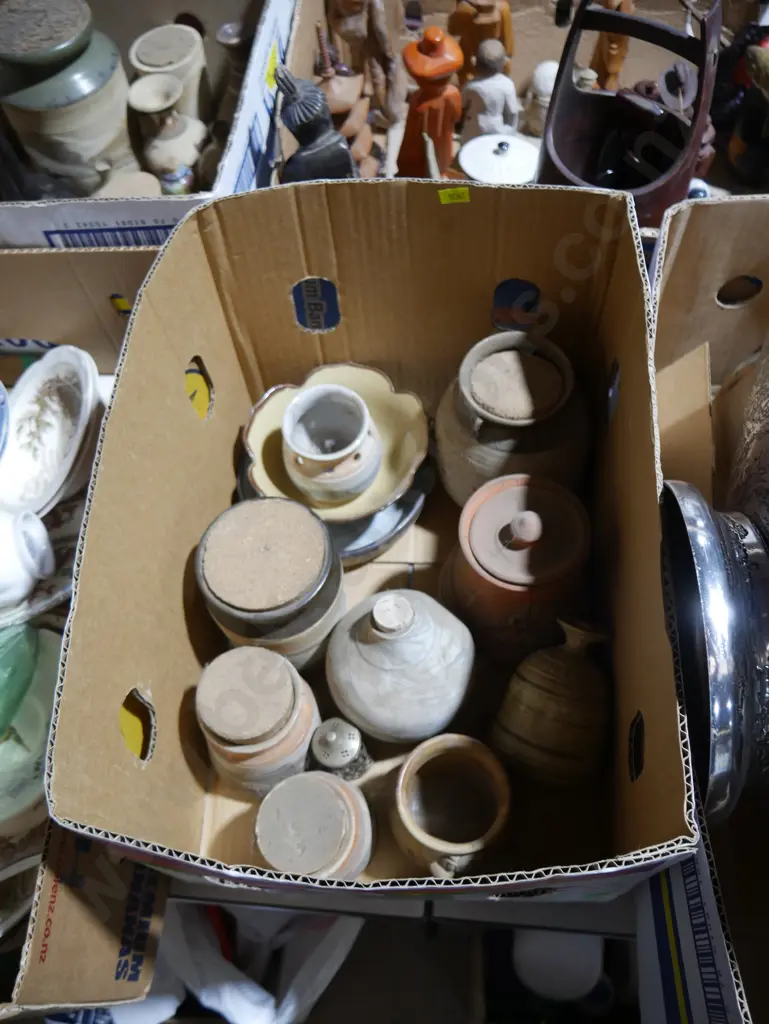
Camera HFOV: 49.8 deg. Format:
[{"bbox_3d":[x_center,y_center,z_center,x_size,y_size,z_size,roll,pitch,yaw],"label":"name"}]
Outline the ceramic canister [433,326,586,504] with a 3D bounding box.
[{"bbox_3d":[0.123,-0.078,0.824,0.153,0.175,0.153,0,61,3],"label":"ceramic canister"}]

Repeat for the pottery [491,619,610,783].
[{"bbox_3d":[0.154,0.152,0.714,0.104,0.104,0.120,16,94,4],"label":"pottery"}]

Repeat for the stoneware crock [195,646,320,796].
[{"bbox_3d":[-0.106,0.177,0.715,0.100,0.140,0.100,0,61,3],"label":"stoneware crock"}]

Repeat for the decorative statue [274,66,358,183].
[{"bbox_3d":[-0.080,-0.387,0.958,0.085,0.235,0.090,-23,63,-8],"label":"decorative statue"}]

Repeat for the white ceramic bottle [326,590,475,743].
[{"bbox_3d":[0.011,0.121,0.718,0.130,0.178,0.130,0,61,3],"label":"white ceramic bottle"}]

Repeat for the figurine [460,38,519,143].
[{"bbox_3d":[0.130,-0.512,1.050,0.070,0.160,0.070,1,63,5],"label":"figurine"}]

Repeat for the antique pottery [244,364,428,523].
[{"bbox_3d":[-0.045,-0.053,0.844,0.178,0.068,0.178,-1,61,2],"label":"antique pottery"}]

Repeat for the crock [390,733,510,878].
[{"bbox_3d":[0.057,0.247,0.691,0.100,0.105,0.106,-2,62,3],"label":"crock"}]

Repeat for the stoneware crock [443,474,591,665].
[{"bbox_3d":[0.122,0.048,0.755,0.134,0.168,0.134,1,63,5],"label":"stoneware crock"}]

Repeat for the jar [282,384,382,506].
[{"bbox_3d":[-0.051,-0.065,0.830,0.100,0.090,0.100,1,63,5],"label":"jar"}]

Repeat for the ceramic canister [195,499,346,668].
[{"bbox_3d":[-0.098,0.073,0.766,0.124,0.150,0.124,0,61,3],"label":"ceramic canister"}]

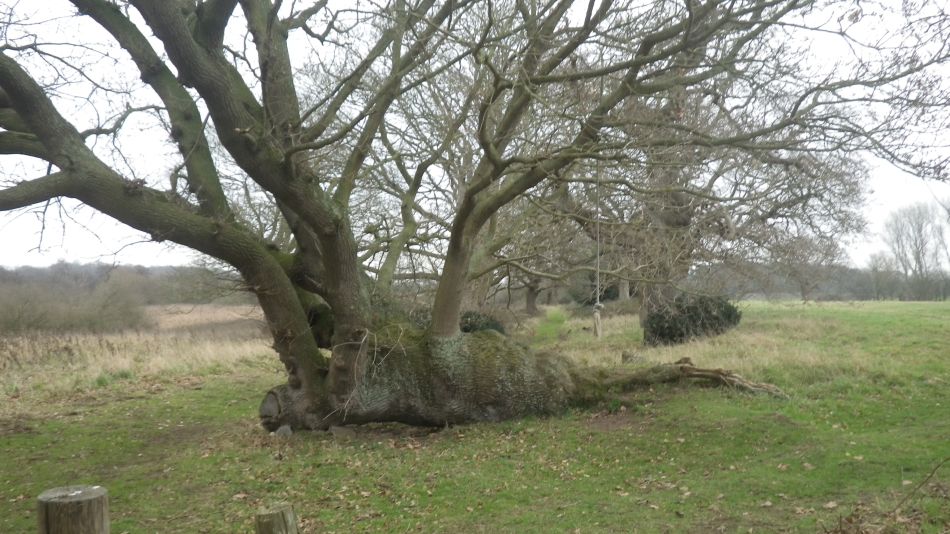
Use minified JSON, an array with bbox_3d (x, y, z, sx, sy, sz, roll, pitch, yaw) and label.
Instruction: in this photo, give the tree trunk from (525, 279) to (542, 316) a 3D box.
[{"bbox_3d":[3.484,1.817,42.000,1.000,2.300,1.000,0,-2,0],"label":"tree trunk"}]

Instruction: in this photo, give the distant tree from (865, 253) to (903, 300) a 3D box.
[{"bbox_3d":[69.682,1.617,120.000,6.200,8.200,6.000,-1,-2,30],"label":"distant tree"}]

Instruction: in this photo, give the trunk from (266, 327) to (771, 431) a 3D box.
[{"bbox_3d":[0.900,1.310,9.350,7.100,1.150,1.300,1,-2,-18],"label":"trunk"}]

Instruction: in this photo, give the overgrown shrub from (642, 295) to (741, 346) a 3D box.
[{"bbox_3d":[6.601,1.631,21.500,2.850,1.500,2.400,-1,-2,17],"label":"overgrown shrub"}]

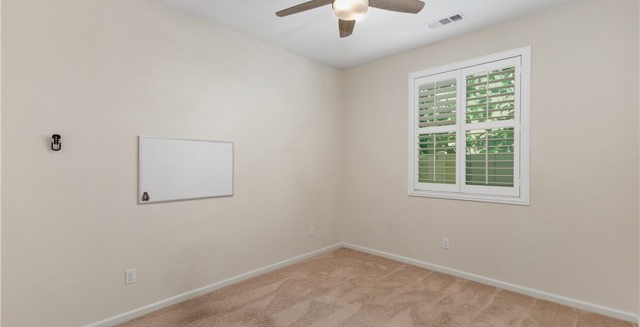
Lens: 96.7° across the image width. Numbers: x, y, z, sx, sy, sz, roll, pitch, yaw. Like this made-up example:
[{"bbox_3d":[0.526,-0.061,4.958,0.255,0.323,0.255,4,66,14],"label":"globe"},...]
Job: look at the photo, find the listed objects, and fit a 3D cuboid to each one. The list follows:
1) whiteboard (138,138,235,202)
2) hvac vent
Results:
[{"bbox_3d":[-1.245,0.063,2.772,0.022,0.583,0.900,0,0,44],"label":"whiteboard"},{"bbox_3d":[1.291,-1.458,2.918,0.381,0.025,0.171,0,0,44],"label":"hvac vent"}]

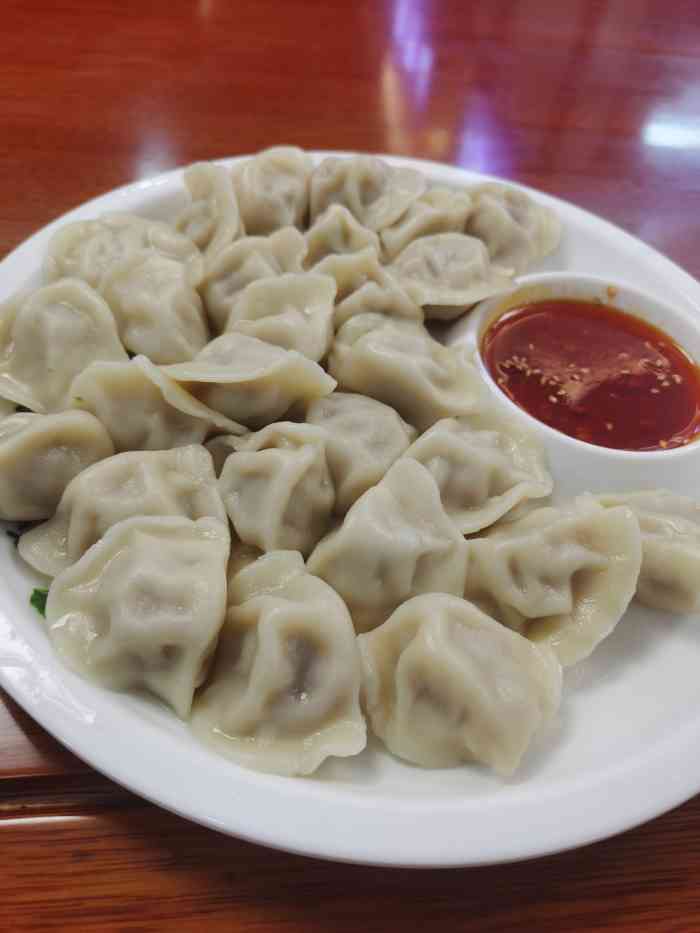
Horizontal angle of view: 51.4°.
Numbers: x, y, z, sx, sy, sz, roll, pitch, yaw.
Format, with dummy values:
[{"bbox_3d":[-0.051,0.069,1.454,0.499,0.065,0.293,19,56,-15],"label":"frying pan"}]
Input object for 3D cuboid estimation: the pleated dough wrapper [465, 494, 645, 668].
[{"bbox_3d":[0.064,0.035,0.230,0.052,0.026,0.056,17,52,6],"label":"pleated dough wrapper"}]

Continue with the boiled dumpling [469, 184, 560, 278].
[{"bbox_3d":[0.076,-0.111,0.340,0.041,0.029,0.054,-5,53,-11],"label":"boiled dumpling"}]

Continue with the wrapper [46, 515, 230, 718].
[{"bbox_3d":[-0.059,0.041,0.207,0.049,0.029,0.055,-1,52,-8],"label":"wrapper"}]

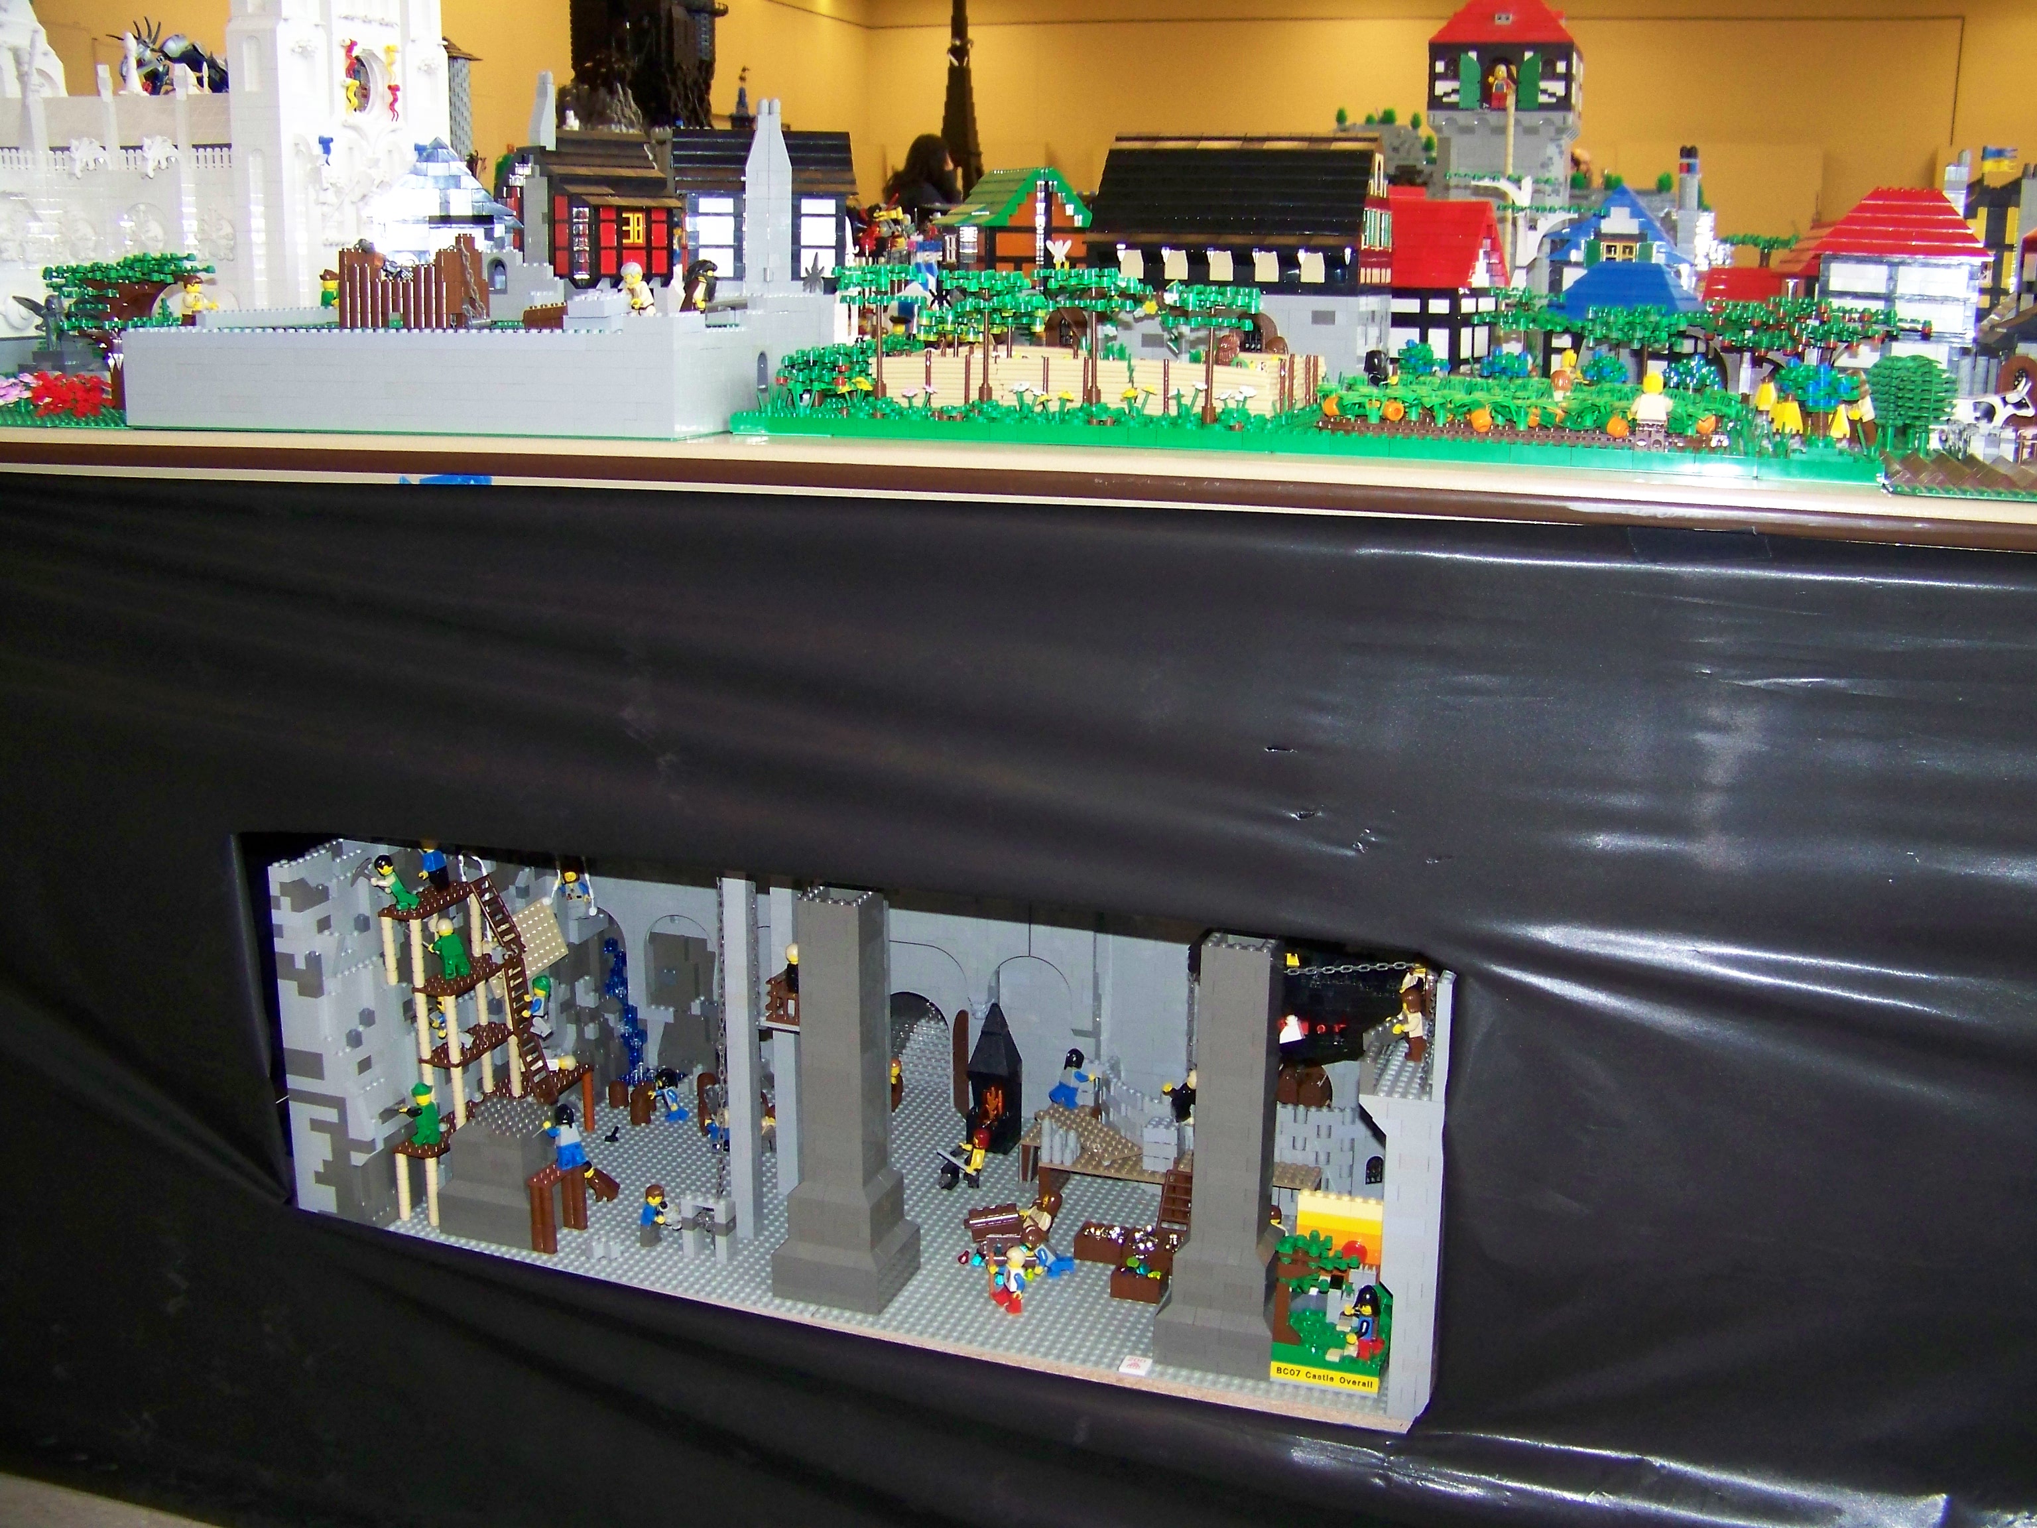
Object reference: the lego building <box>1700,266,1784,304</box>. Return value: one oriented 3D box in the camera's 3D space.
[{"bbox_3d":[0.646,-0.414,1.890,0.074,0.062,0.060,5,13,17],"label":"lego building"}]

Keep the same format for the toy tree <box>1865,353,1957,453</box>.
[{"bbox_3d":[0.469,-0.189,1.113,0.047,0.053,0.046,5,14,18],"label":"toy tree"}]

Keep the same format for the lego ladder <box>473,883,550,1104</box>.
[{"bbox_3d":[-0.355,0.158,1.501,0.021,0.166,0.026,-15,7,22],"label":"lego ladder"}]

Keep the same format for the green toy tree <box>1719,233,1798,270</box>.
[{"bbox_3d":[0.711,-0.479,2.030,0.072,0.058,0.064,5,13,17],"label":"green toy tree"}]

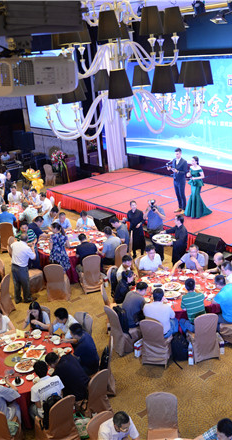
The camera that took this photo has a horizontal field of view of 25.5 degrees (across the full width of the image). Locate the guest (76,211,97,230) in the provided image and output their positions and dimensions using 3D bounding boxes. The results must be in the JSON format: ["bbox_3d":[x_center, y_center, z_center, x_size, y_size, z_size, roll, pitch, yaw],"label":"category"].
[{"bbox_3d":[-0.787,0.355,14.237,0.550,1.260,0.750,1,19,17],"label":"guest"}]

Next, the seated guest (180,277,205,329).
[{"bbox_3d":[1.476,1.762,9.769,0.480,1.270,0.750,-8,19,-8],"label":"seated guest"}]

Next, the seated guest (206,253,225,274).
[{"bbox_3d":[2.196,1.290,10.930,0.800,1.250,0.520,-13,20,-22],"label":"seated guest"}]

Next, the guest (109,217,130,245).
[{"bbox_3d":[0.080,0.597,13.263,0.770,1.270,0.520,-4,19,4],"label":"guest"}]

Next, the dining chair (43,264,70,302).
[{"bbox_3d":[-1.411,1.370,12.250,0.460,0.950,0.570,-3,18,5],"label":"dining chair"}]

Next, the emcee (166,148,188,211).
[{"bbox_3d":[1.785,-1.105,14.914,0.560,1.900,0.460,9,23,36],"label":"emcee"}]

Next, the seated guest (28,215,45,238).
[{"bbox_3d":[-2.042,0.534,14.033,0.800,1.270,0.520,8,23,34],"label":"seated guest"}]

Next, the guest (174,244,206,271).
[{"bbox_3d":[1.691,1.192,11.310,0.600,1.280,0.800,4,21,27],"label":"guest"}]

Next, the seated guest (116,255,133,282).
[{"bbox_3d":[0.250,1.371,10.949,0.750,1.250,0.520,7,22,32],"label":"seated guest"}]

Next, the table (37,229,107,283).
[{"bbox_3d":[-1.093,0.959,13.683,1.900,0.770,1.900,-5,18,0],"label":"table"}]

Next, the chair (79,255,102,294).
[{"bbox_3d":[-0.668,1.210,12.525,0.460,0.950,0.570,-10,19,-15],"label":"chair"}]

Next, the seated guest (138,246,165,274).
[{"bbox_3d":[0.847,1.158,11.384,0.580,1.270,0.750,-12,20,-19],"label":"seated guest"}]

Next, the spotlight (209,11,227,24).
[{"bbox_3d":[2.621,-5.129,13.000,0.310,0.320,0.380,6,8,-39],"label":"spotlight"}]

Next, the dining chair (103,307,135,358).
[{"bbox_3d":[0.190,2.009,9.808,0.600,0.950,0.460,-17,22,-31],"label":"dining chair"}]

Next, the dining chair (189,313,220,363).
[{"bbox_3d":[1.581,2.030,9.429,0.470,0.960,0.580,-8,18,-7],"label":"dining chair"}]

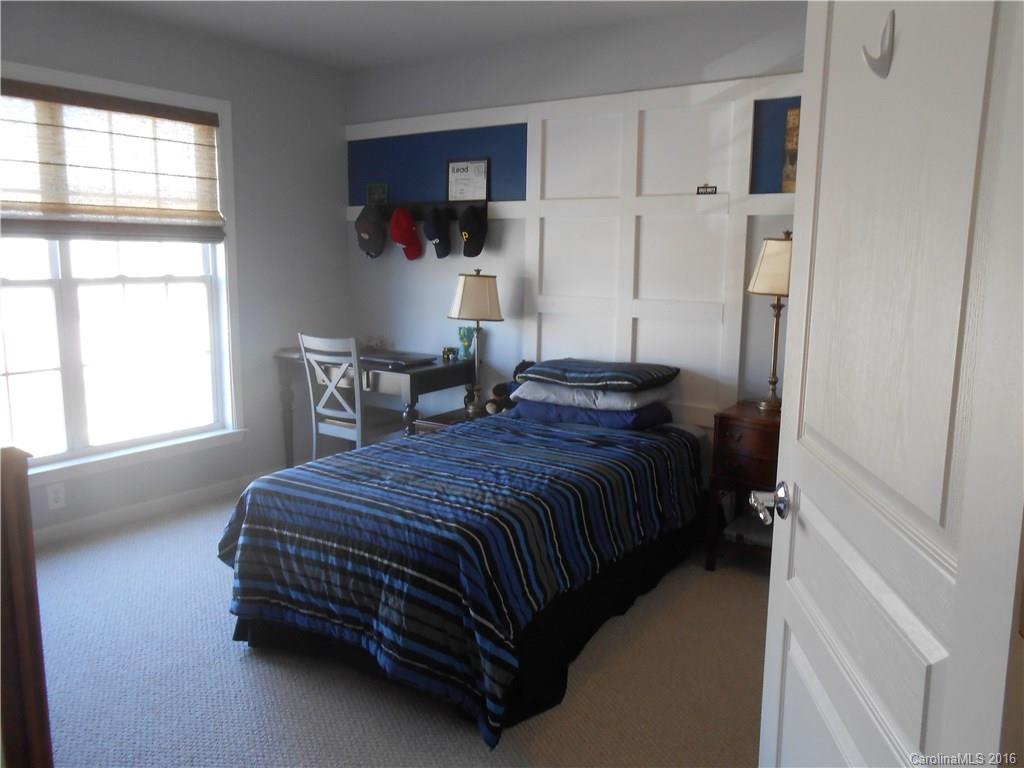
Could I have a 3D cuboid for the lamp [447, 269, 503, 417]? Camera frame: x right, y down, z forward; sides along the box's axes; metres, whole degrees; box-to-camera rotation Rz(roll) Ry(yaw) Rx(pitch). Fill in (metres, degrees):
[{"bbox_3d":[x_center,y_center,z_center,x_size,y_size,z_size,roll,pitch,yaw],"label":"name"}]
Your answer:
[{"bbox_3d":[-0.181,-0.221,4.039,0.255,0.775,0.255,7,11,34],"label":"lamp"}]

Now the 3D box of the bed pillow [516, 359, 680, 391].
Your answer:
[{"bbox_3d":[0.403,-0.044,3.545,0.640,0.115,0.450,6,11,28],"label":"bed pillow"}]

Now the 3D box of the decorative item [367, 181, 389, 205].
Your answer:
[{"bbox_3d":[-0.806,-1.143,4.625,0.135,0.130,0.030,7,12,34],"label":"decorative item"}]

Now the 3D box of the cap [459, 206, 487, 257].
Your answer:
[{"bbox_3d":[-0.221,-0.817,4.109,0.165,0.280,0.140,7,11,34],"label":"cap"}]

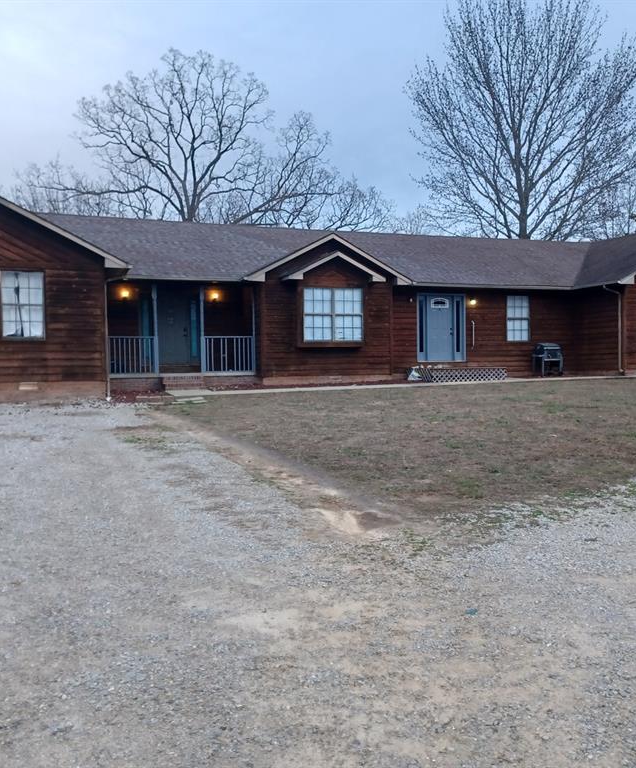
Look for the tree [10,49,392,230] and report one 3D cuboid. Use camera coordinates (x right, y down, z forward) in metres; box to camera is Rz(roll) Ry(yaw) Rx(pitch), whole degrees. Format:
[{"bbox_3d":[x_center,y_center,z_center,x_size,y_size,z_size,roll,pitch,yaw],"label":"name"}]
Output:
[{"bbox_3d":[-6.200,-9.000,38.500,19.000,16.500,16.500,0,3,0],"label":"tree"}]

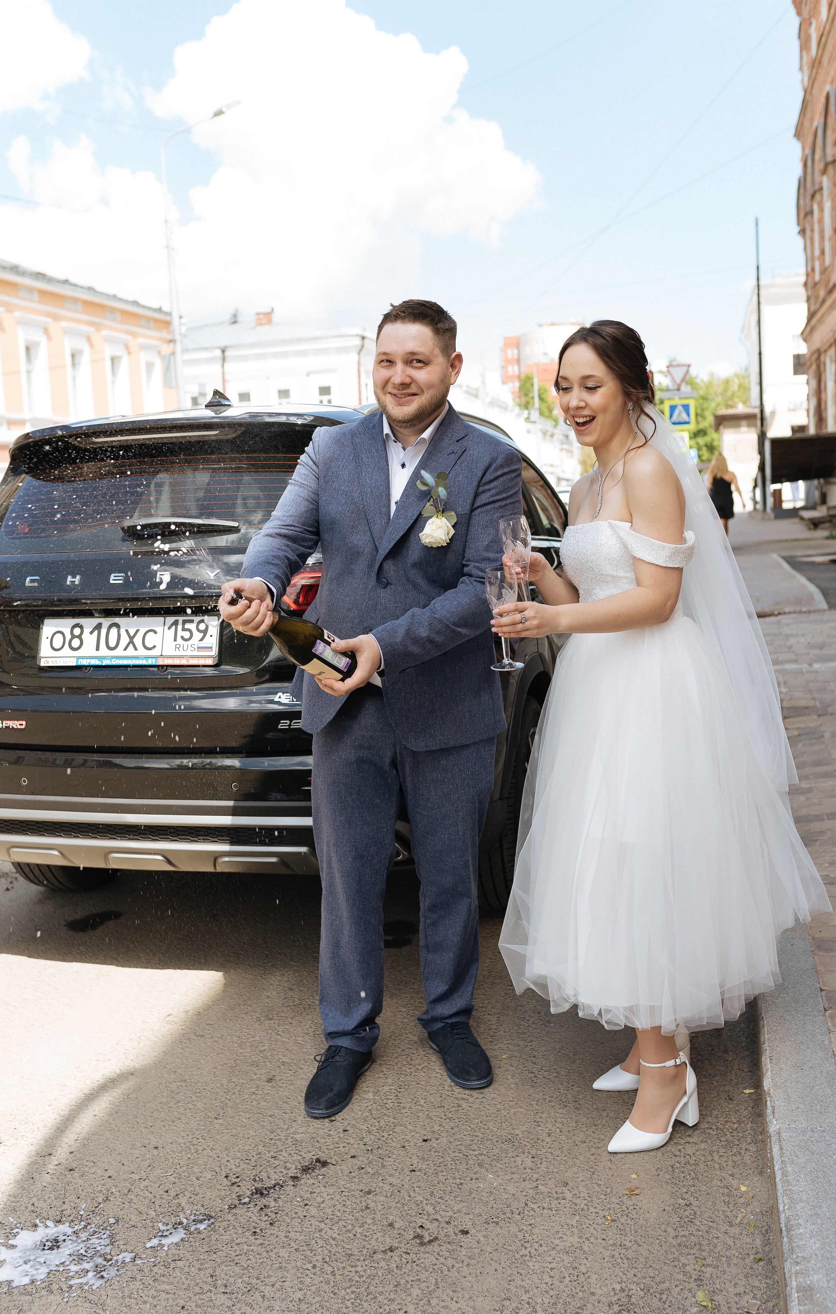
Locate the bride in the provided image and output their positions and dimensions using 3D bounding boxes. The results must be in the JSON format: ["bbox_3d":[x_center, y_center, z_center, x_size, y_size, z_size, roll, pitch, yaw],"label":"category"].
[{"bbox_3d":[0.505,0.123,2.720,0.740,1.690,0.640,-6,7,-31],"label":"bride"}]

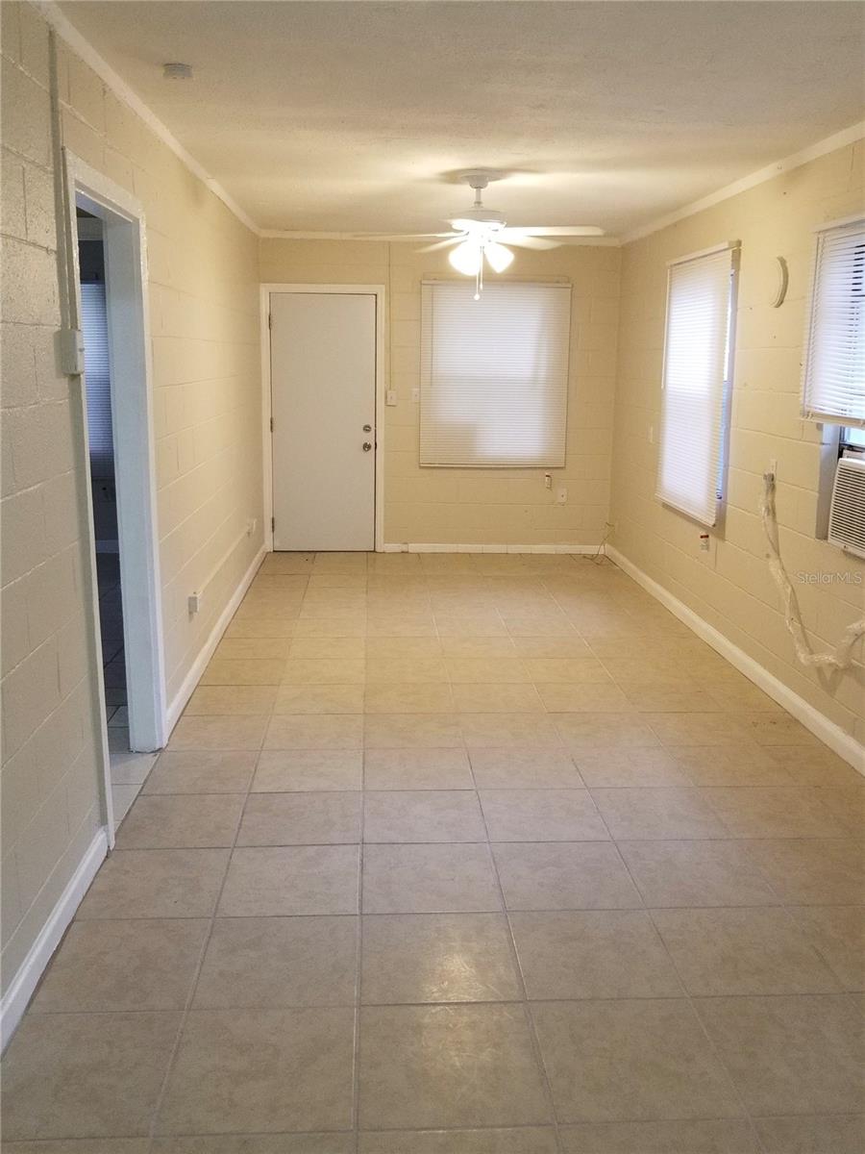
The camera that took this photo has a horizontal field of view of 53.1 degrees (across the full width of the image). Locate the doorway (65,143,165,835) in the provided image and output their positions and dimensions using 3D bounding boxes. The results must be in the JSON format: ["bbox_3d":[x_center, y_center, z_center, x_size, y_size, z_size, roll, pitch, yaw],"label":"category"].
[{"bbox_3d":[-1.131,-0.243,3.028,0.152,2.101,0.802,0,14,-4],"label":"doorway"}]

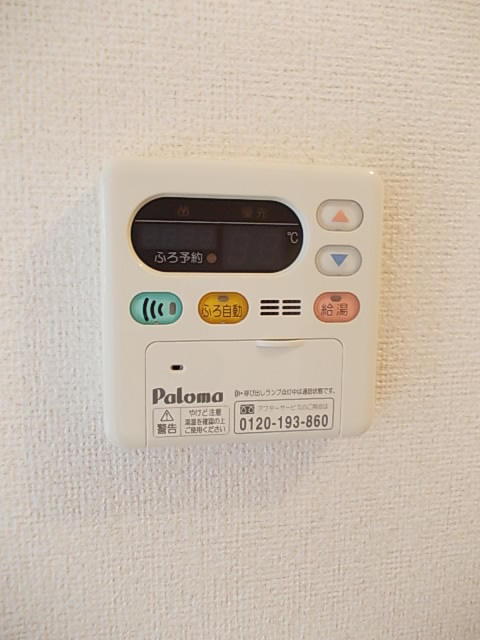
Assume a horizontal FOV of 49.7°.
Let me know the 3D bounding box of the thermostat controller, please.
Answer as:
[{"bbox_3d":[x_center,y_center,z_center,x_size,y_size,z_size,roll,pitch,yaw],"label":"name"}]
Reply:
[{"bbox_3d":[0.003,-0.005,0.220,0.120,0.120,0.020,-1,6,-10],"label":"thermostat controller"}]

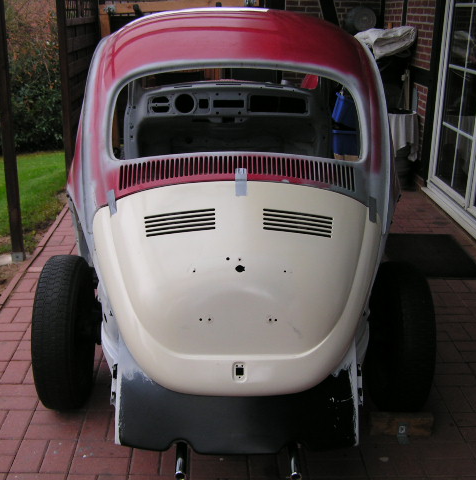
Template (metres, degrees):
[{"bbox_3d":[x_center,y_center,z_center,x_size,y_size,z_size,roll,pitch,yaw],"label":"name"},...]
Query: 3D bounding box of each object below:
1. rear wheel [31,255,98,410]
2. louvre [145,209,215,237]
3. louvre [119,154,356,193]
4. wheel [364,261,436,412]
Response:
[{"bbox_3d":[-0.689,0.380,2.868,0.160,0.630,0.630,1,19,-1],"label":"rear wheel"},{"bbox_3d":[-0.197,-0.058,2.408,0.252,0.030,0.083,-6,58,11],"label":"louvre"},{"bbox_3d":[0.004,-0.249,2.571,0.887,0.114,0.114,1,59,-1],"label":"louvre"},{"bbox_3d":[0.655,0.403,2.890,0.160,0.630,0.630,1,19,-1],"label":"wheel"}]

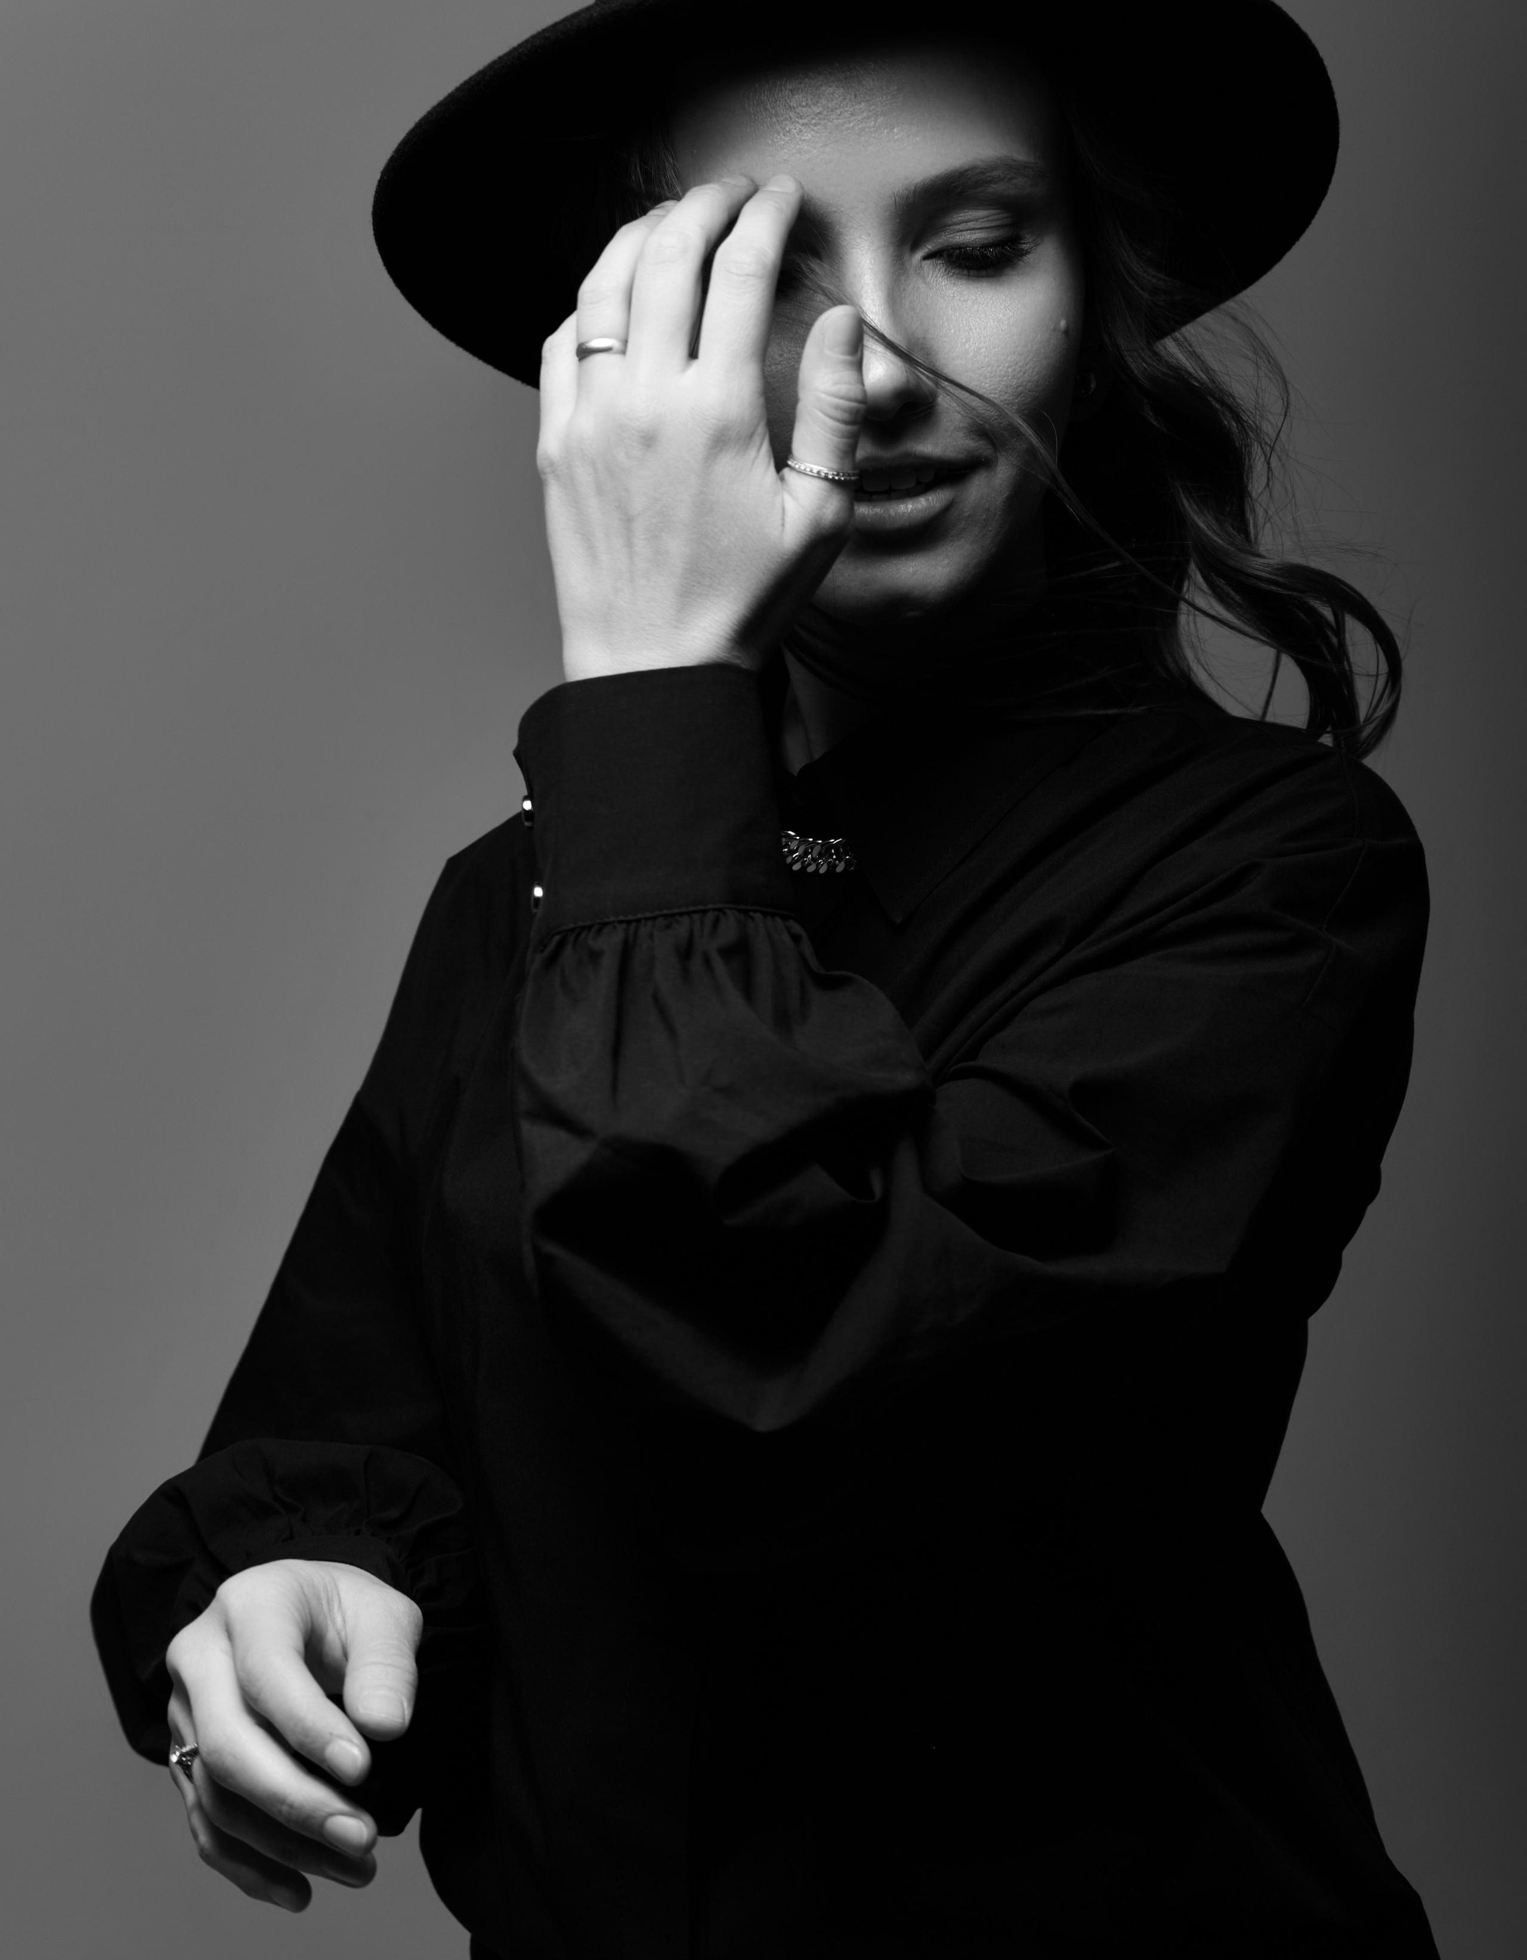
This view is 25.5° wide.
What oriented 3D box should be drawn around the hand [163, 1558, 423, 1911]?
[{"bbox_3d":[-0.149,0.238,1.070,0.083,0.100,0.122,0,16,-5],"label":"hand"}]

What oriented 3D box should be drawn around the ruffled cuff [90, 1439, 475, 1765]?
[{"bbox_3d":[-0.157,0.211,1.110,0.125,0.117,0.100,-1,9,-5],"label":"ruffled cuff"}]

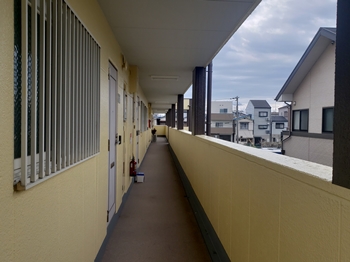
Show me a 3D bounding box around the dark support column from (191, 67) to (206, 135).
[{"bbox_3d":[0.489,-0.585,5.403,0.210,1.360,0.430,1,1,-3],"label":"dark support column"}]

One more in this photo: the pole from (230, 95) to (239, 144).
[{"bbox_3d":[10.929,-1.536,47.678,1.500,9.500,0.500,1,1,-3],"label":"pole"}]

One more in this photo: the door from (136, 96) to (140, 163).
[{"bbox_3d":[-1.049,0.072,7.226,0.070,2.000,0.750,1,1,-3],"label":"door"}]

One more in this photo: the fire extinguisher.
[{"bbox_3d":[-0.855,0.732,5.431,0.140,0.430,0.160,1,1,-3],"label":"fire extinguisher"}]

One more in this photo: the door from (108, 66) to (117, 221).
[{"bbox_3d":[-0.831,0.173,3.424,0.070,2.000,0.740,1,1,-3],"label":"door"}]

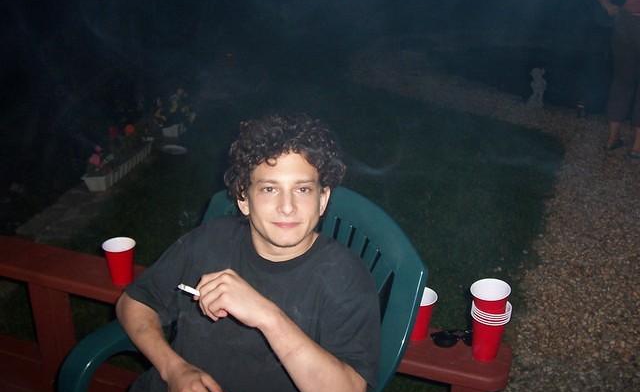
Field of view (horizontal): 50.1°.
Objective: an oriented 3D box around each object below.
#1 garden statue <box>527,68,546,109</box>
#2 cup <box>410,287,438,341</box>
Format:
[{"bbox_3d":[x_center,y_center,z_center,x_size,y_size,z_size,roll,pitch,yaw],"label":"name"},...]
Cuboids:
[{"bbox_3d":[2.061,-1.025,6.446,0.180,0.365,0.160,8,24,16],"label":"garden statue"},{"bbox_3d":[0.257,0.316,1.802,0.096,0.119,0.096,5,23,9],"label":"cup"}]

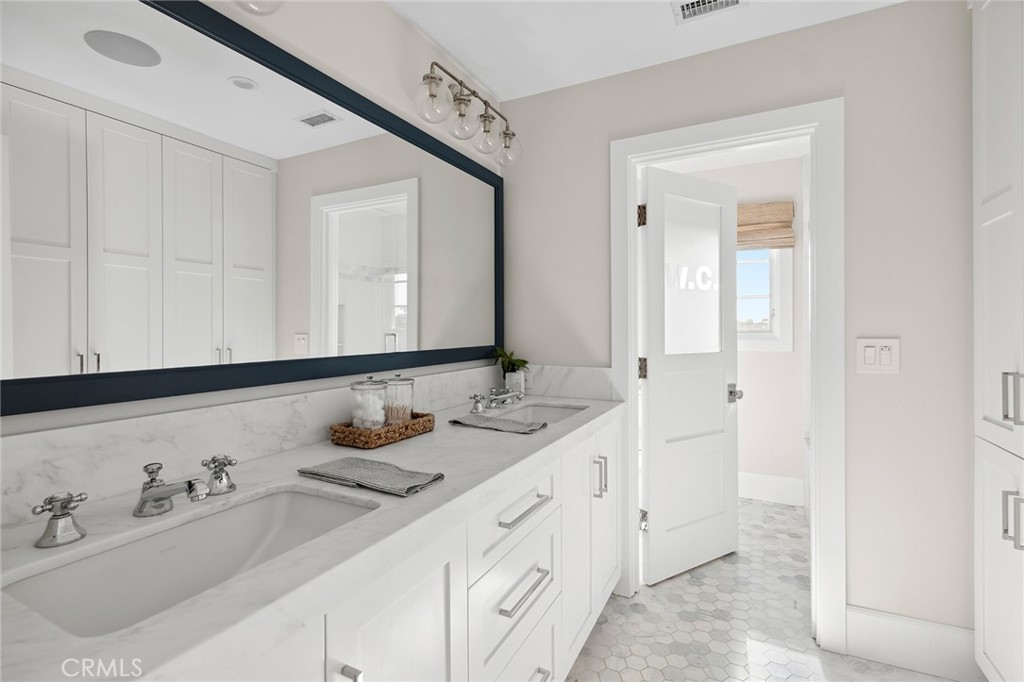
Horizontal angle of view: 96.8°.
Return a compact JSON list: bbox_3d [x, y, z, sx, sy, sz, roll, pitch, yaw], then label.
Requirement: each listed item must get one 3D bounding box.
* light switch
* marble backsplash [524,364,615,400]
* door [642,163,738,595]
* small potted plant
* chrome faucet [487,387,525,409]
[{"bbox_3d":[1.351,0.056,1.677,0.127,0.128,0.012,0,1,26],"label":"light switch"},{"bbox_3d":[0.227,0.201,2.235,0.535,0.156,0.020,0,1,26],"label":"marble backsplash"},{"bbox_3d":[0.946,0.171,2.366,0.675,2.015,0.036,-1,1,-29],"label":"door"},{"bbox_3d":[-0.003,0.155,2.259,0.140,0.240,0.130,0,1,26],"label":"small potted plant"},{"bbox_3d":[-0.034,0.246,1.969,0.163,0.084,0.060,0,1,26],"label":"chrome faucet"}]

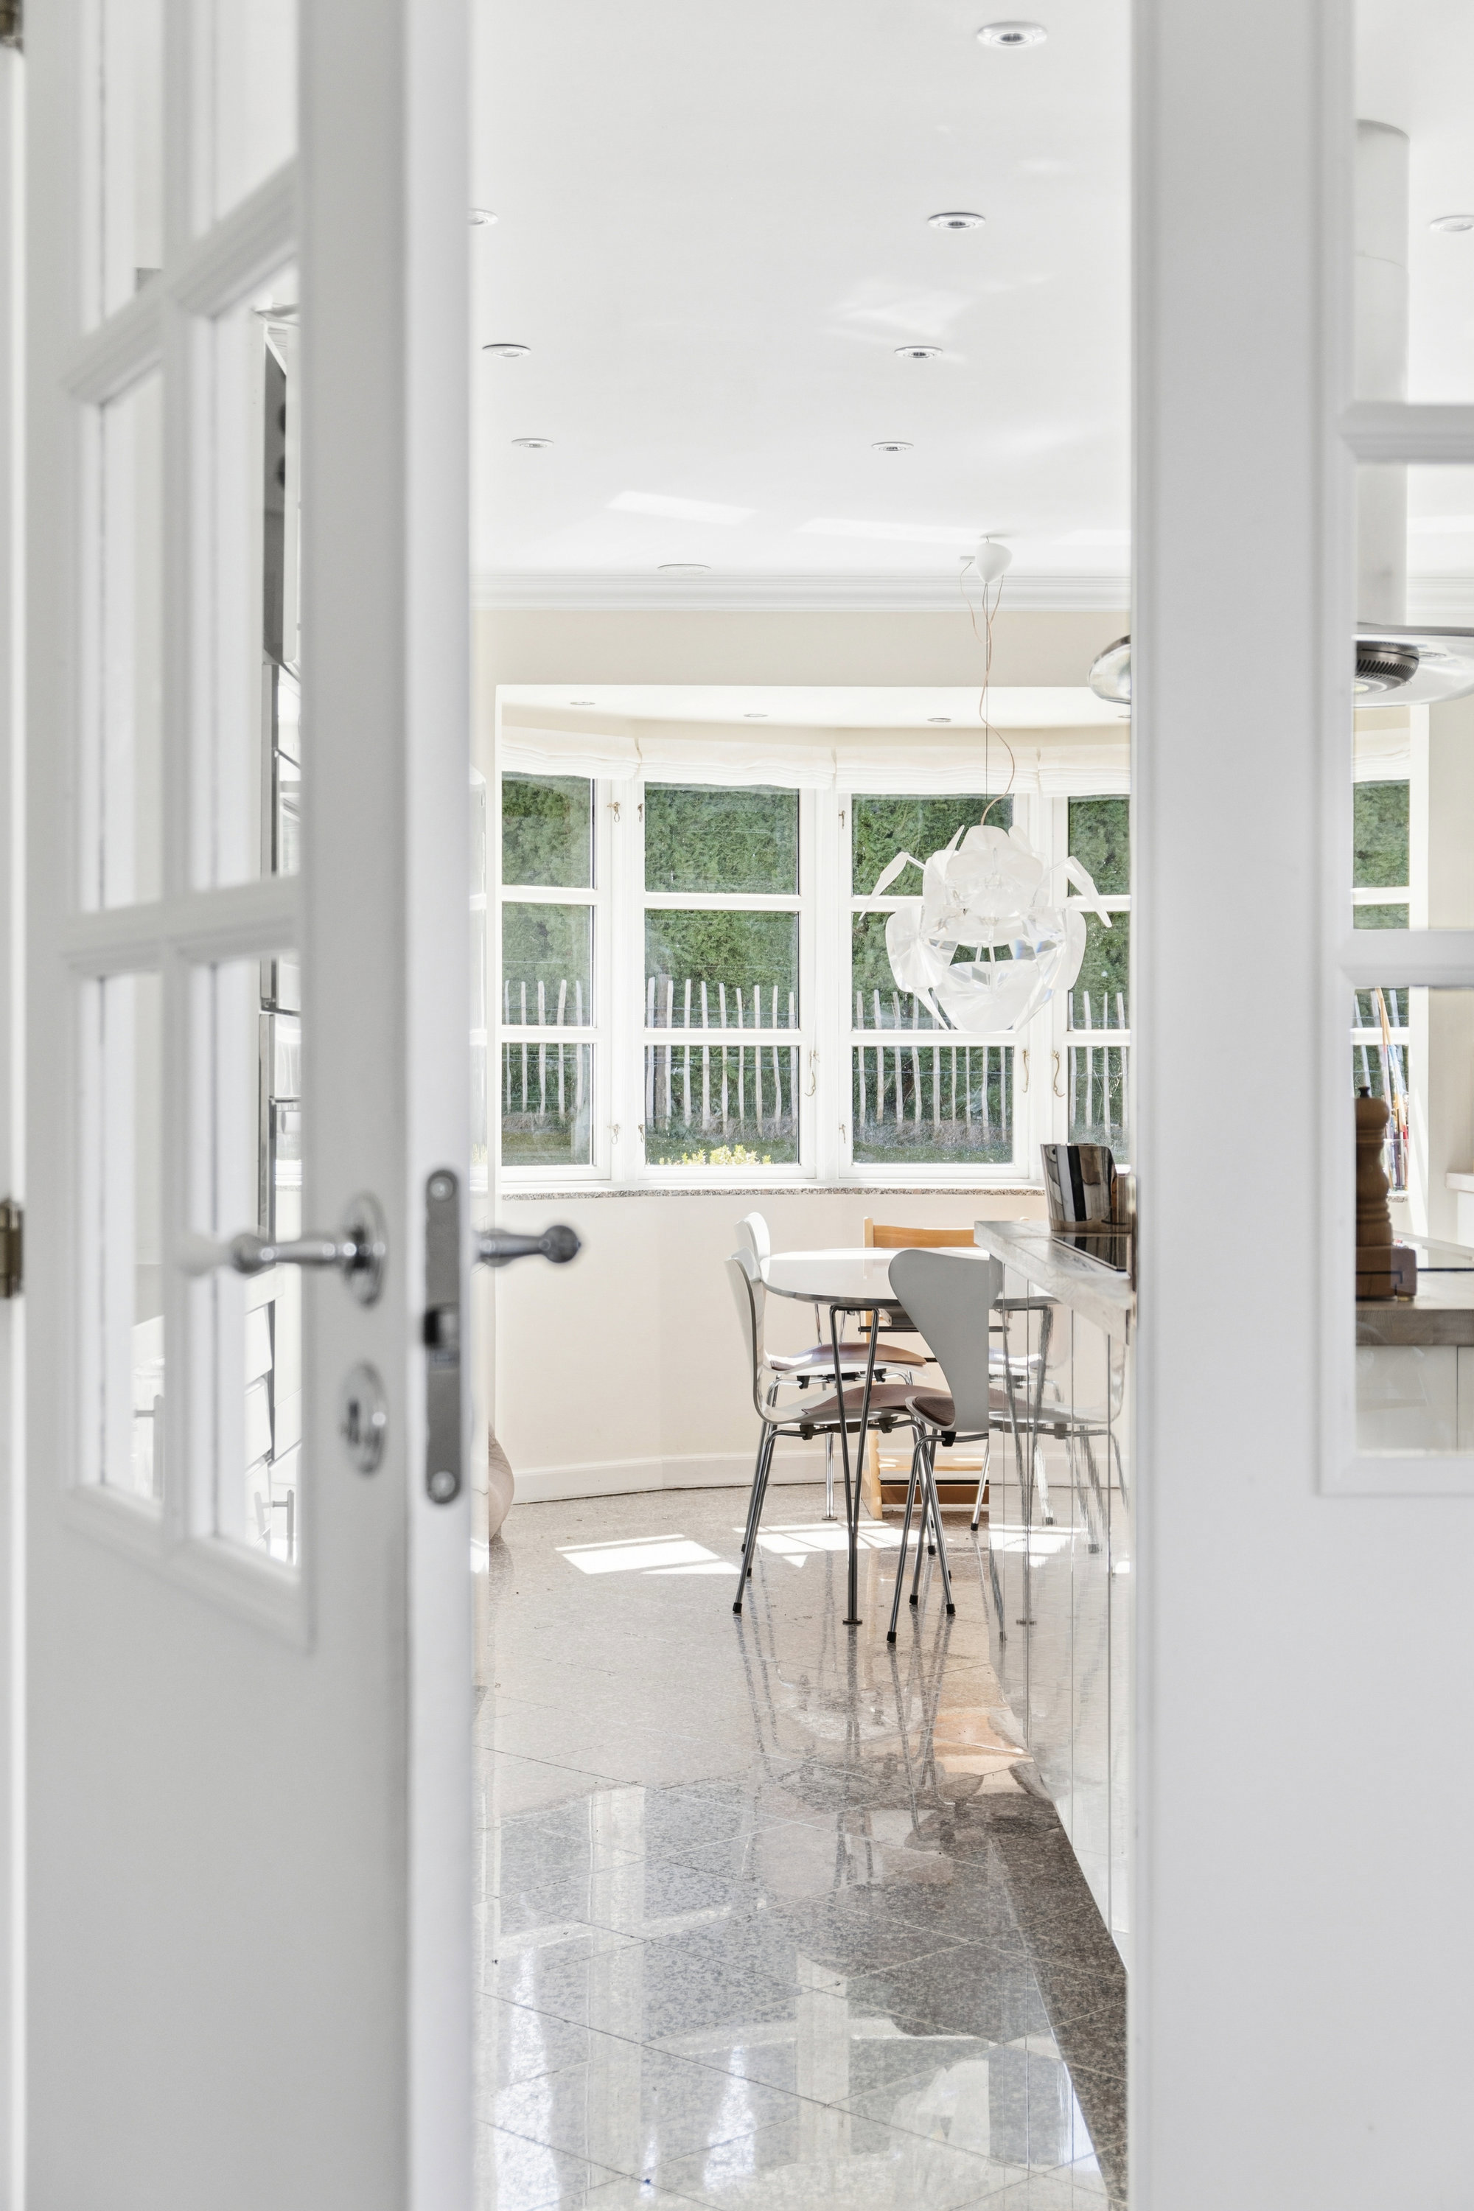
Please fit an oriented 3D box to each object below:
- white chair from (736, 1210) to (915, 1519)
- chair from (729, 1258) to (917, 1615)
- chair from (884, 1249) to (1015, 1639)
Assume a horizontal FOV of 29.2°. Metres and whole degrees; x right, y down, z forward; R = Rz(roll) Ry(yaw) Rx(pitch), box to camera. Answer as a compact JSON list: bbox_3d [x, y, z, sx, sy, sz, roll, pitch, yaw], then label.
[{"bbox_3d":[0.263,0.705,7.320,0.520,0.820,0.500,0,0,5],"label":"white chair"},{"bbox_3d":[0.247,0.733,6.530,0.520,0.785,0.500,0,0,3],"label":"chair"},{"bbox_3d":[0.590,0.718,6.140,0.500,0.820,0.520,0,0,11],"label":"chair"}]

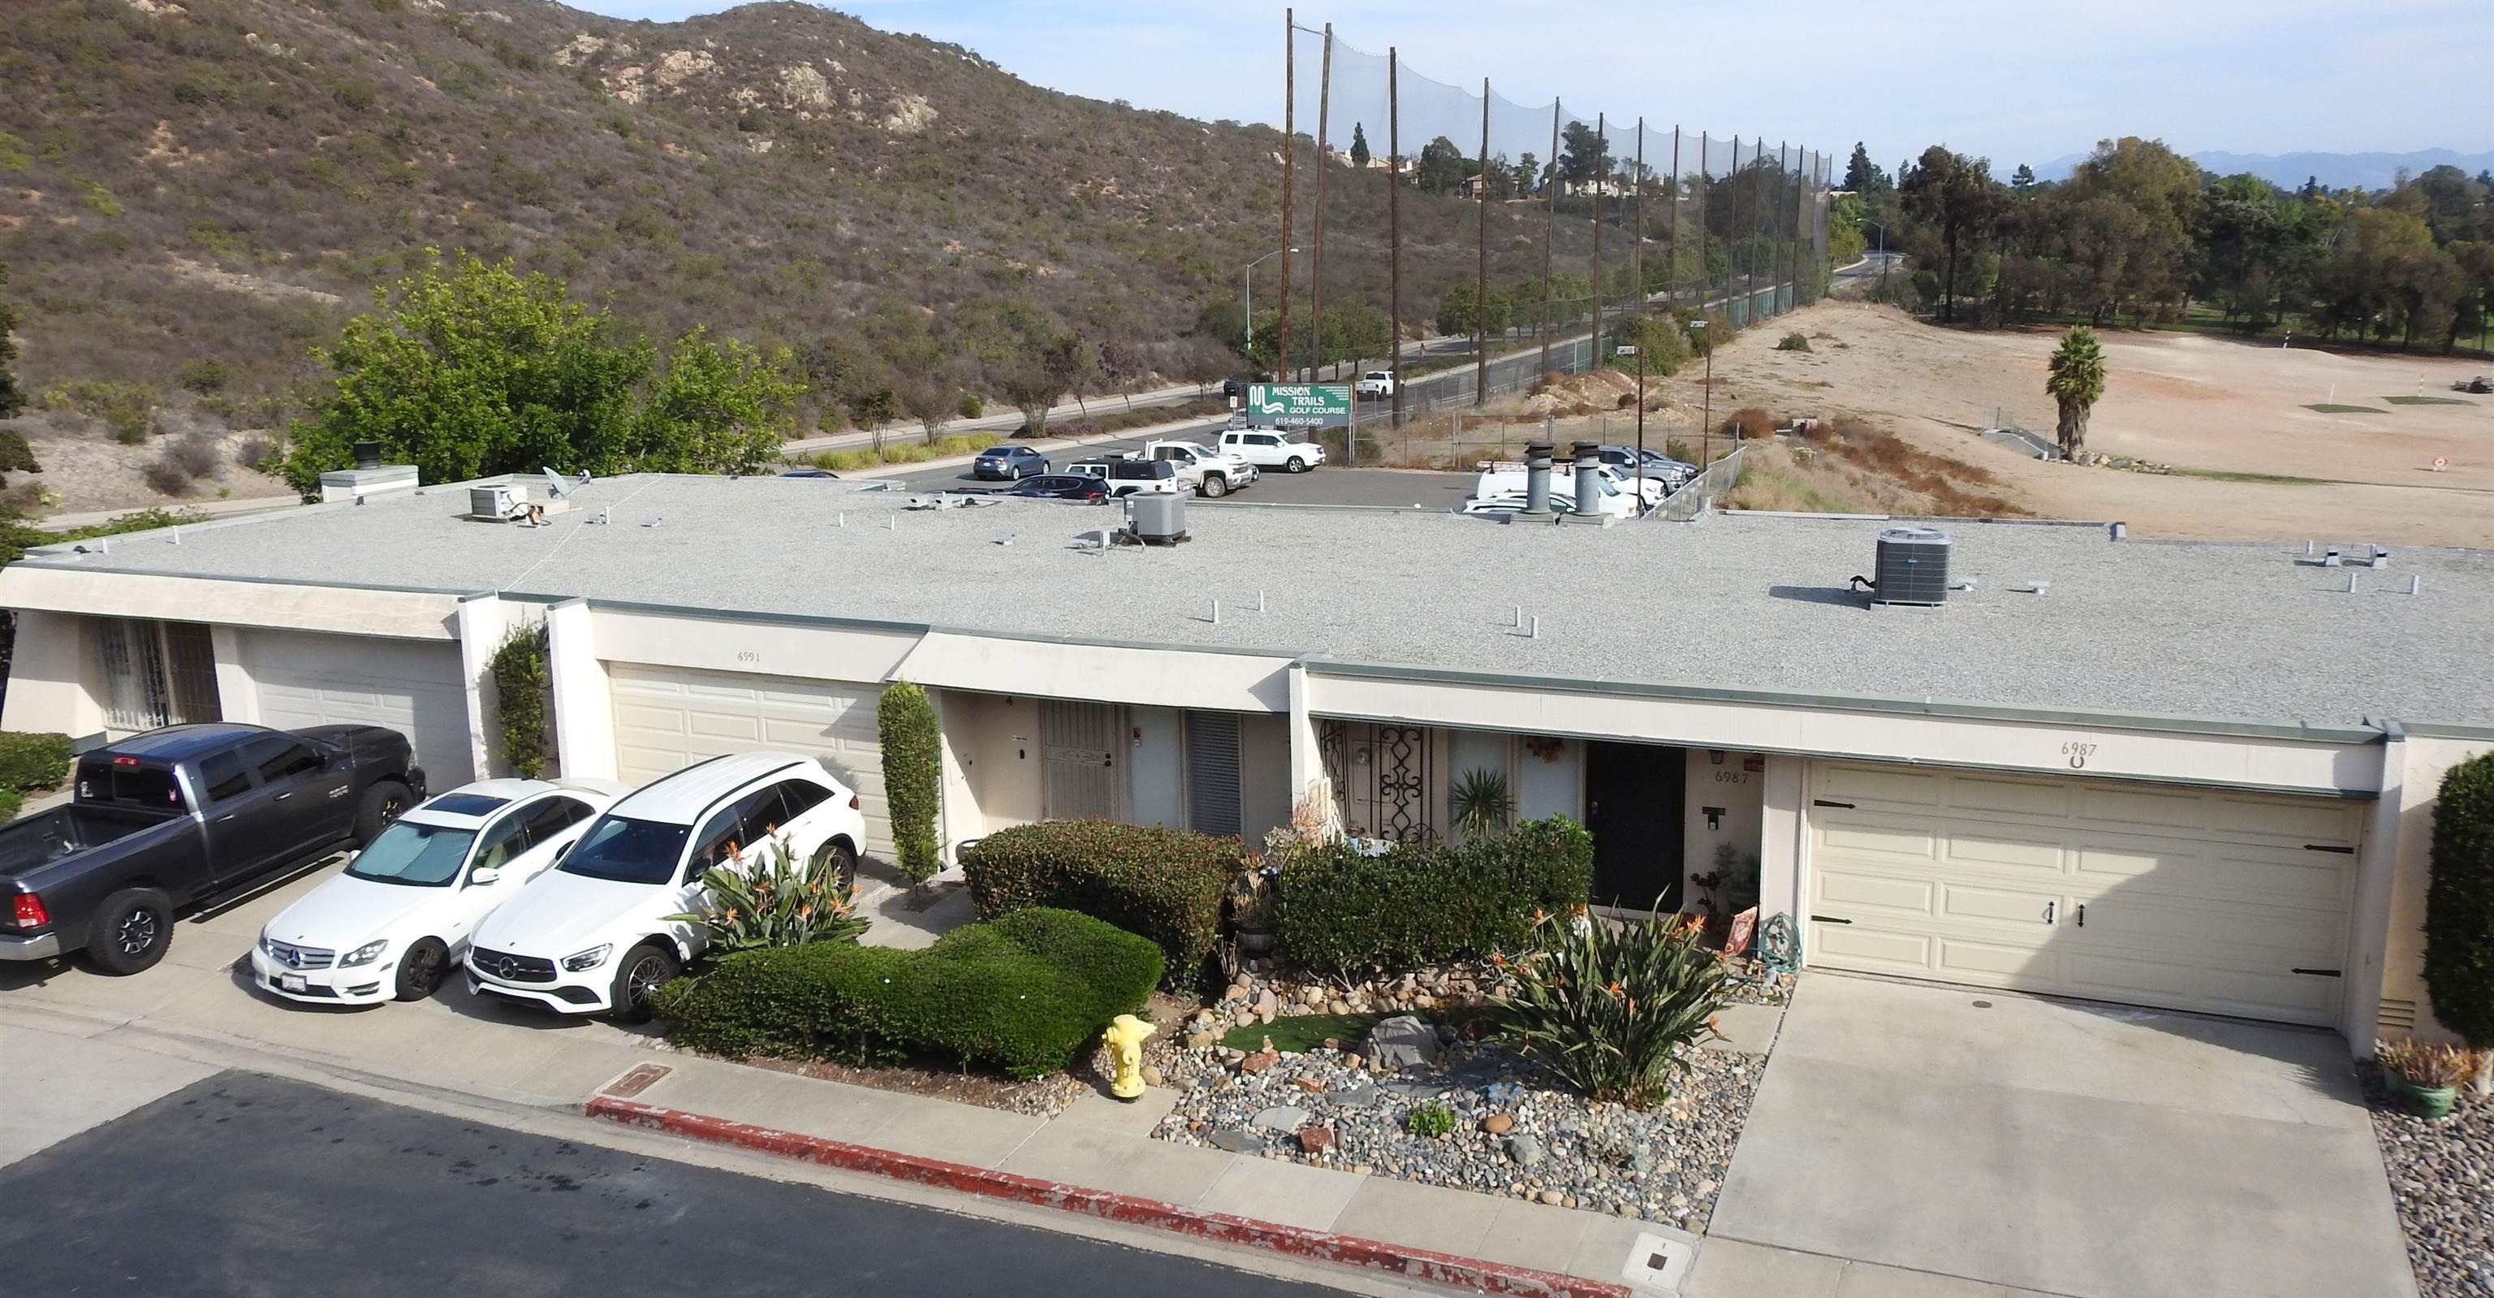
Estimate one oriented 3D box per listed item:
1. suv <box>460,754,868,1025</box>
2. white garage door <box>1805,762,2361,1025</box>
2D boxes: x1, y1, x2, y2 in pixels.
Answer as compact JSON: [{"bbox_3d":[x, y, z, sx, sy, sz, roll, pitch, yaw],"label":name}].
[{"bbox_3d":[-5.973,2.353,20.974,1.900,1.640,4.660,4,16,25],"label":"suv"},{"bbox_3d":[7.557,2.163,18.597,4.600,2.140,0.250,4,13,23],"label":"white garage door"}]

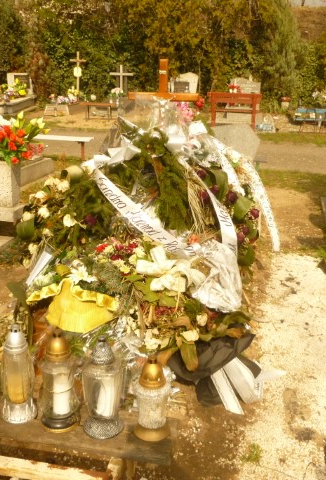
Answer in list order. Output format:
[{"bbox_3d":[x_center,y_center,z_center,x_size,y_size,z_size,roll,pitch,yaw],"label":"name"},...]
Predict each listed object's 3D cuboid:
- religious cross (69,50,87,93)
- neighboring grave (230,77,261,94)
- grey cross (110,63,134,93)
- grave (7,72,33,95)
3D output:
[{"bbox_3d":[-2.660,-5.164,16.300,0.500,1.520,0.080,5,19,12],"label":"religious cross"},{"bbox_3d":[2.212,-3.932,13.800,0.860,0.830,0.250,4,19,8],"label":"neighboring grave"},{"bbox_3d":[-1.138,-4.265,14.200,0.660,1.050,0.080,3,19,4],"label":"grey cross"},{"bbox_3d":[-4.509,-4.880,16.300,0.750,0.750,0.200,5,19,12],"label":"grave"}]

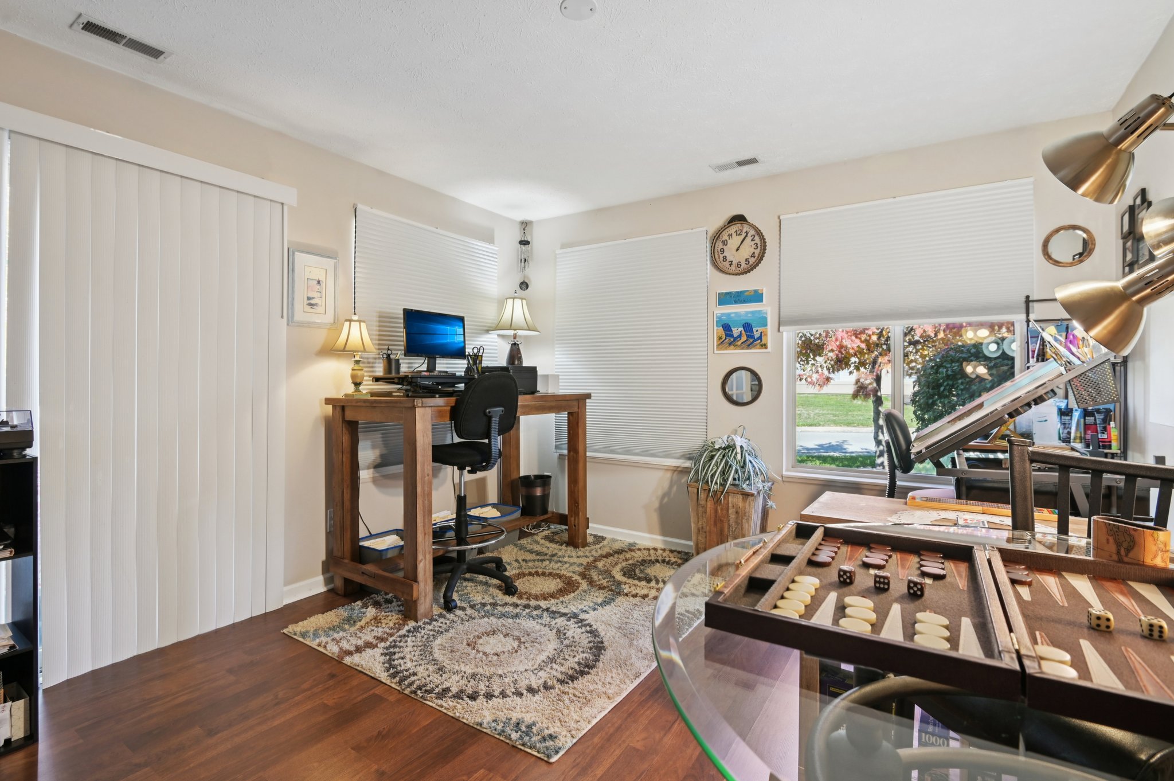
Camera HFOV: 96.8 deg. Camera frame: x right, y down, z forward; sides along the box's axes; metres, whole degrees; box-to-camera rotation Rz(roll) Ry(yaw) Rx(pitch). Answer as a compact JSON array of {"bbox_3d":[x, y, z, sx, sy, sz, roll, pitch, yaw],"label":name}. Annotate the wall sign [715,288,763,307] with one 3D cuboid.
[{"bbox_3d":[0.998,-0.600,3.380,0.301,0.101,0.020,0,1,30],"label":"wall sign"}]

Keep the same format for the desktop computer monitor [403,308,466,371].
[{"bbox_3d":[-0.917,-0.294,3.151,0.190,0.362,0.462,1,1,35],"label":"desktop computer monitor"}]

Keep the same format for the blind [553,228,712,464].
[{"bbox_3d":[0.286,-0.294,3.772,1.202,1.568,0.051,0,1,30],"label":"blind"}]

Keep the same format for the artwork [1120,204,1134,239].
[{"bbox_3d":[2.296,-0.710,2.213,0.022,0.113,0.120,1,1,35],"label":"artwork"}]

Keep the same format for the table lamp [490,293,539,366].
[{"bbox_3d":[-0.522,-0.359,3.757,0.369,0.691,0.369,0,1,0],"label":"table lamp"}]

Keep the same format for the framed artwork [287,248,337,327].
[{"bbox_3d":[-1.488,-0.545,2.840,0.022,0.401,0.269,0,1,35],"label":"framed artwork"}]

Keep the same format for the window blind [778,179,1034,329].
[{"bbox_3d":[1.684,-0.706,2.864,1.190,0.700,0.050,1,1,32],"label":"window blind"}]

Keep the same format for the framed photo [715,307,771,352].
[{"bbox_3d":[0.988,-0.382,3.332,0.355,0.280,0.020,1,1,32],"label":"framed photo"}]

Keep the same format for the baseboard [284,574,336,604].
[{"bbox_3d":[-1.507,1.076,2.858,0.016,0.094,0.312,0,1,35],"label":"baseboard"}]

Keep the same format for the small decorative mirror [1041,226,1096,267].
[{"bbox_3d":[2.308,-0.694,2.496,0.195,0.203,0.025,1,1,32],"label":"small decorative mirror"}]

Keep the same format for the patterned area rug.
[{"bbox_3d":[-0.174,1.108,2.867,1.576,0.022,2.071,0,1,34],"label":"patterned area rug"}]

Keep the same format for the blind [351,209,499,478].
[{"bbox_3d":[-1.019,-0.301,3.494,0.051,1.552,1.170,0,1,35],"label":"blind"}]

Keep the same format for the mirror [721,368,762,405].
[{"bbox_3d":[1.006,-0.024,3.383,0.260,0.256,0.022,0,1,30],"label":"mirror"}]

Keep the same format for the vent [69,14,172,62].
[{"bbox_3d":[-1.750,-1.322,1.971,0.136,0.018,0.278,0,1,35],"label":"vent"}]

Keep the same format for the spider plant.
[{"bbox_3d":[0.877,0.460,3.147,0.430,0.460,0.410,1,1,32],"label":"spider plant"}]

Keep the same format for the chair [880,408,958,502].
[{"bbox_3d":[1.653,0.611,2.379,0.580,1.050,0.580,1,1,32],"label":"chair"}]

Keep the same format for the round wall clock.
[{"bbox_3d":[0.954,-0.933,3.327,0.350,0.385,0.060,1,1,32],"label":"round wall clock"}]

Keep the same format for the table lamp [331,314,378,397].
[{"bbox_3d":[-1.263,-0.189,2.860,0.253,0.453,0.253,1,1,35],"label":"table lamp"}]

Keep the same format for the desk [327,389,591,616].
[{"bbox_3d":[-0.710,0.573,3.315,0.771,1.083,1.513,0,1,34],"label":"desk"}]

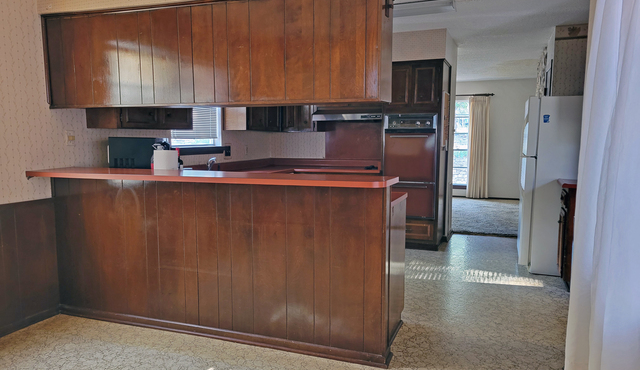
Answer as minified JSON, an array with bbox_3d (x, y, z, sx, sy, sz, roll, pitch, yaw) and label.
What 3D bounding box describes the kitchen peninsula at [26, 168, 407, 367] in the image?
[{"bbox_3d":[-0.648,0.434,3.452,2.435,1.060,0.770,2,7,20],"label":"kitchen peninsula"}]

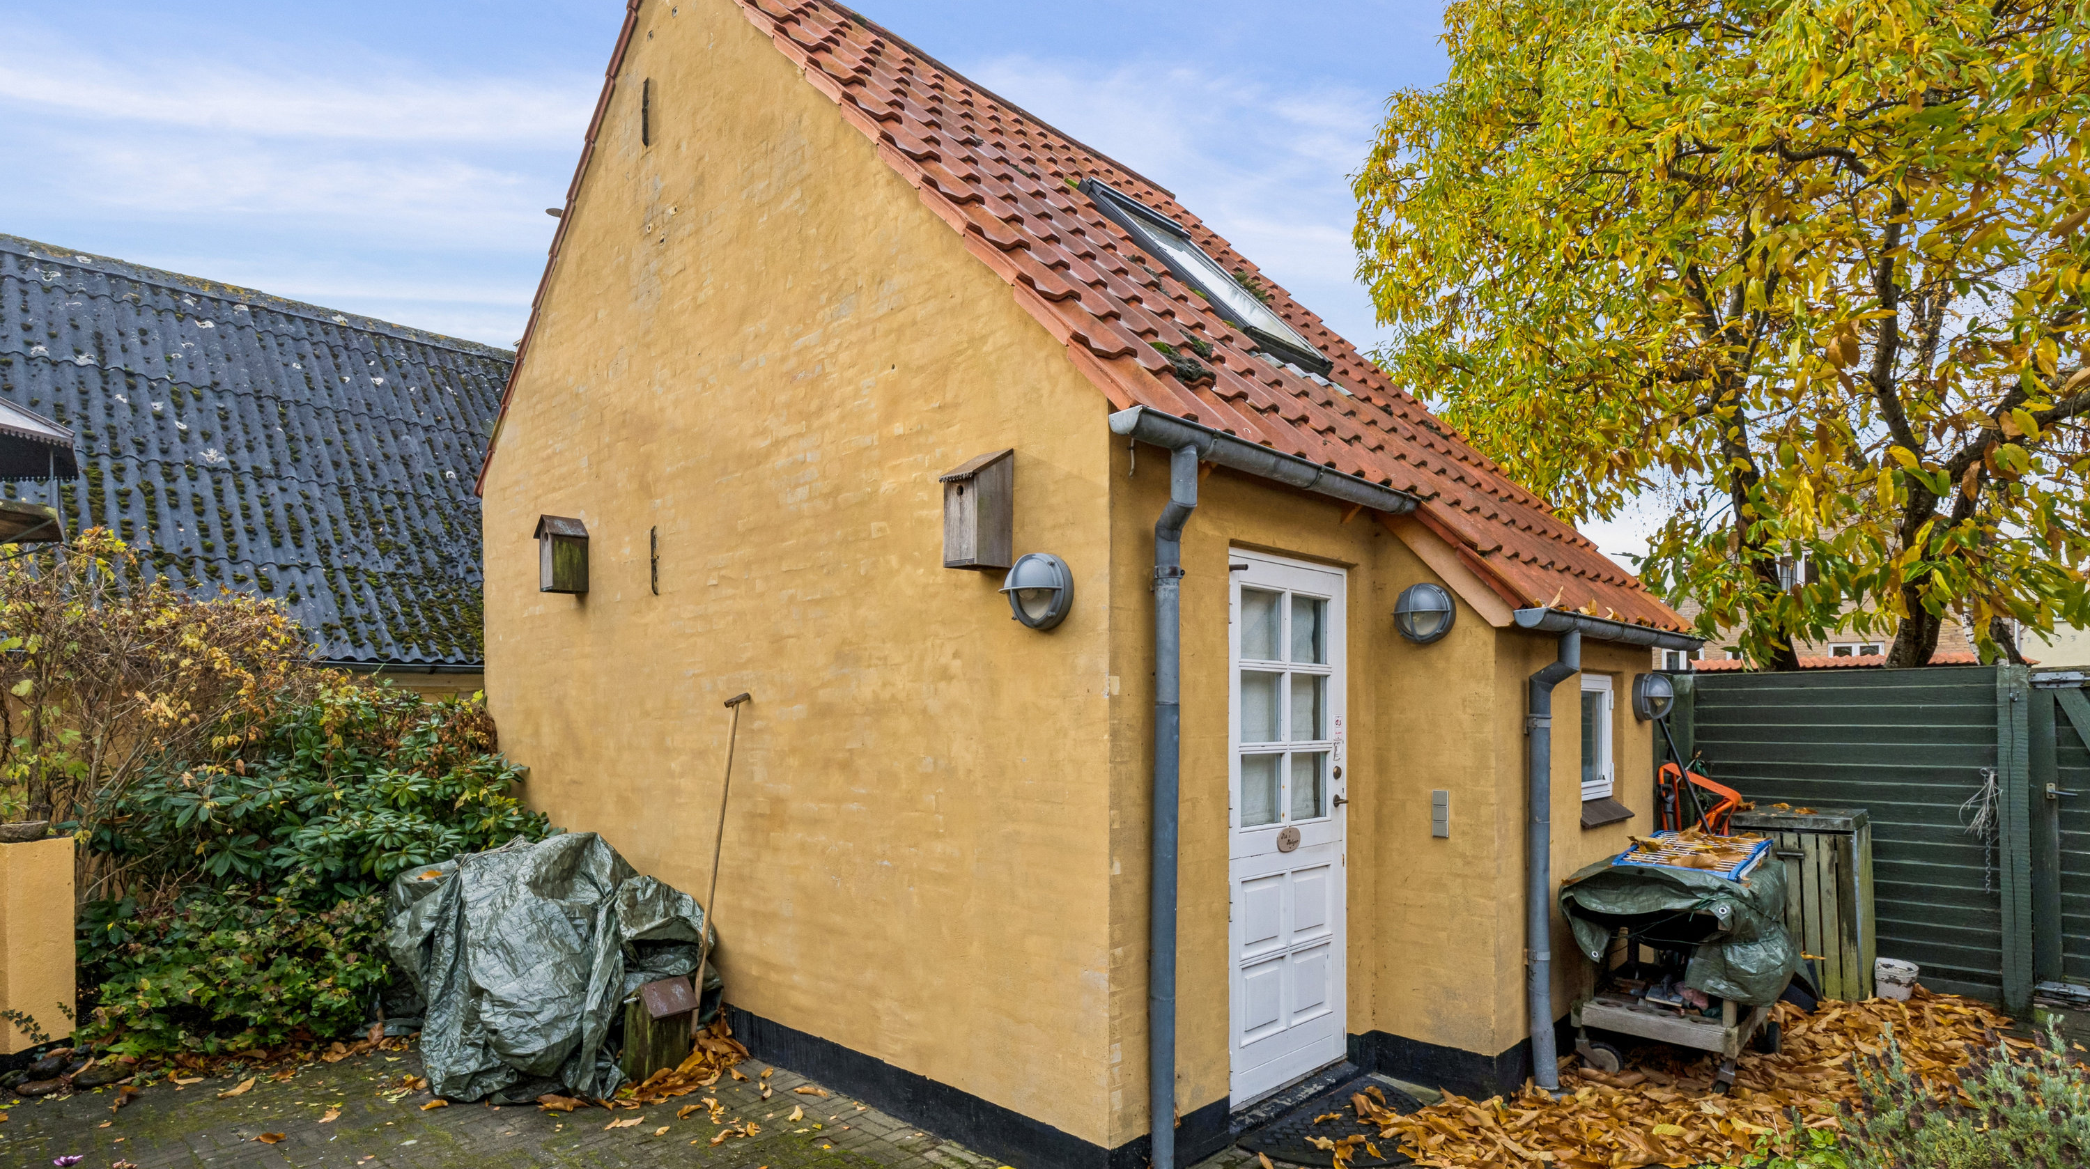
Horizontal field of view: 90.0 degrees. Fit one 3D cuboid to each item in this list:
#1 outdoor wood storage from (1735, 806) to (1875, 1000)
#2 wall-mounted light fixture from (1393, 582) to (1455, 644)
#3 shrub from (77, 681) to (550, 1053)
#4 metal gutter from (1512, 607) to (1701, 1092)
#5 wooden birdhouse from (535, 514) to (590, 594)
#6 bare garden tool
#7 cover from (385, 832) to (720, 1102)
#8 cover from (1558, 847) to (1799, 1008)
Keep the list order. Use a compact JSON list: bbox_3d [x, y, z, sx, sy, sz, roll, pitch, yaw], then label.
[{"bbox_3d":[4.010,1.686,5.556,0.560,0.960,0.390,-4,-6,44],"label":"outdoor wood storage"},{"bbox_3d":[1.500,0.112,4.108,0.250,0.250,0.135,-4,-6,44],"label":"wall-mounted light fixture"},{"bbox_3d":[-3.860,1.330,5.520,1.950,1.580,1.700,-4,-6,44],"label":"shrub"},{"bbox_3d":[2.580,1.070,4.710,0.185,1.860,2.220,-4,-6,44],"label":"metal gutter"},{"bbox_3d":[-2.651,-0.154,5.754,0.230,0.415,0.220,-4,-6,44],"label":"wooden birdhouse"},{"bbox_3d":[-1.475,1.235,4.600,0.170,1.530,0.080,1,-5,44],"label":"bare garden tool"},{"bbox_3d":[-2.120,1.520,4.560,1.080,0.930,1.050,-4,-6,44],"label":"cover"},{"bbox_3d":[2.806,1.490,4.593,0.740,0.620,0.840,-4,-6,44],"label":"cover"}]

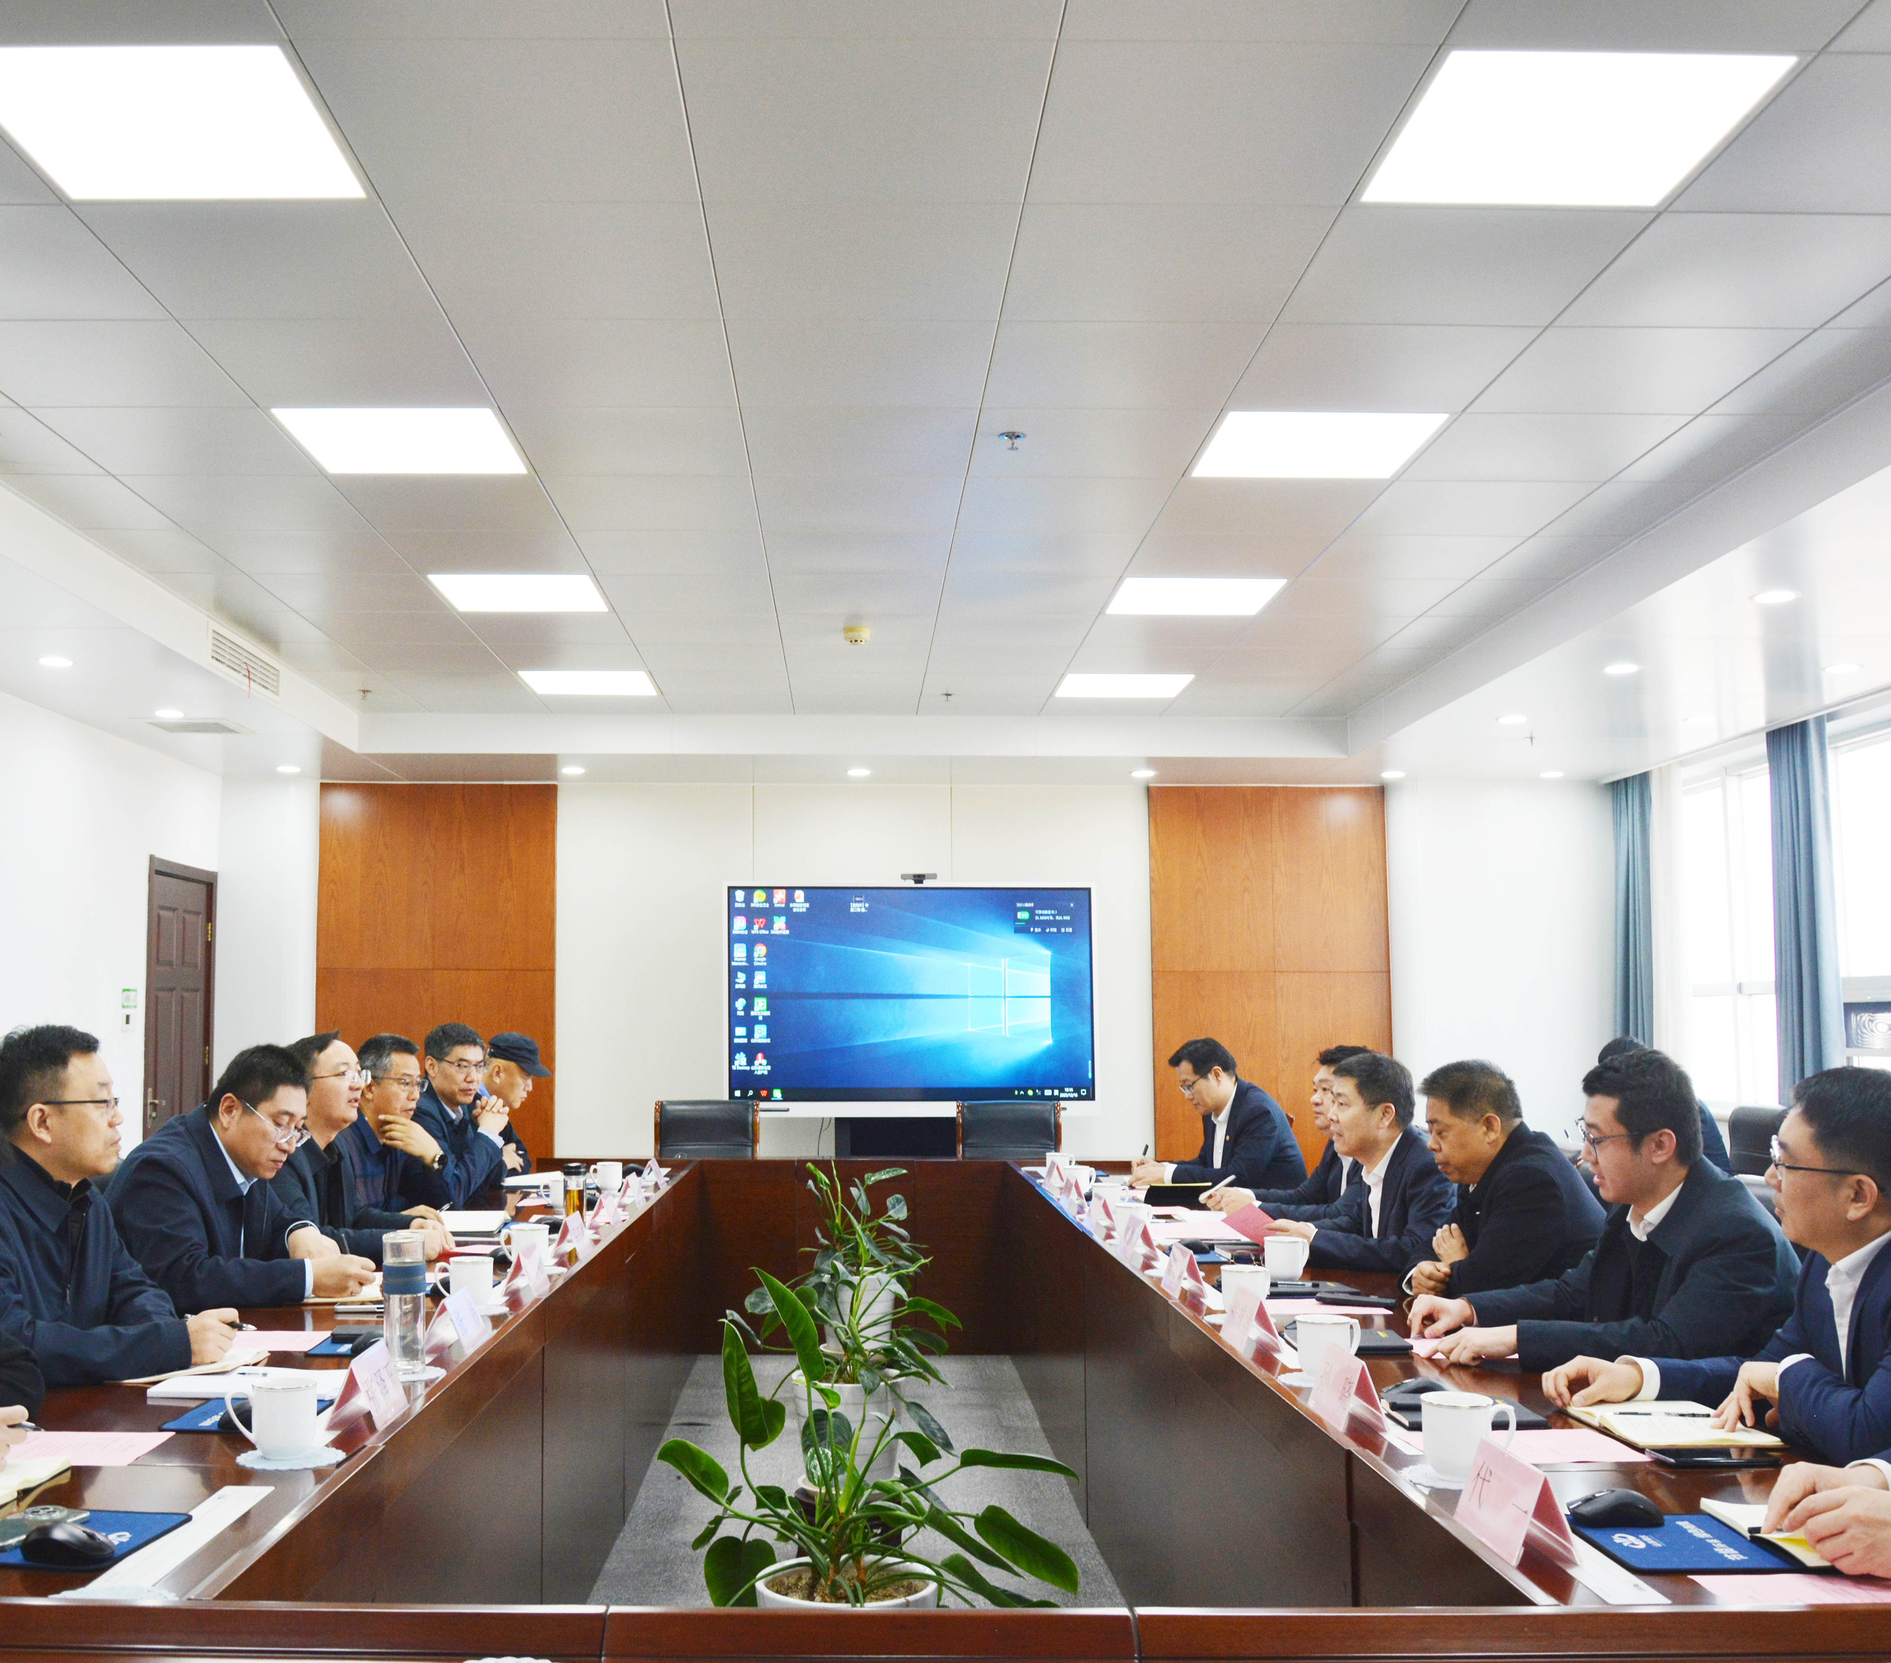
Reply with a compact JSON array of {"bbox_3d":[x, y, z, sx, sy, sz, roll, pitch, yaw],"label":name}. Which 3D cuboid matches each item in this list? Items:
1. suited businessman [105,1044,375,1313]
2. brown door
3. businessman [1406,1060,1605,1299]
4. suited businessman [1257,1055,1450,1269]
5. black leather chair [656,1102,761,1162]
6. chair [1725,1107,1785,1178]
[{"bbox_3d":[-1.445,1.065,3.780,0.740,1.270,0.560,-1,-6,10],"label":"suited businessman"},{"bbox_3d":[-4.000,1.250,9.700,0.120,2.130,0.960,0,-6,-2],"label":"brown door"},{"bbox_3d":[1.138,1.095,3.920,0.740,1.240,0.560,1,-6,-10],"label":"businessman"},{"bbox_3d":[1.051,1.149,4.500,0.740,1.250,0.560,1,-6,-17],"label":"suited businessman"},{"bbox_3d":[-1.050,1.646,8.100,0.540,1.000,0.620,0,-6,-2],"label":"black leather chair"},{"bbox_3d":[2.948,1.548,7.150,0.620,1.000,0.560,0,-6,-2],"label":"chair"}]

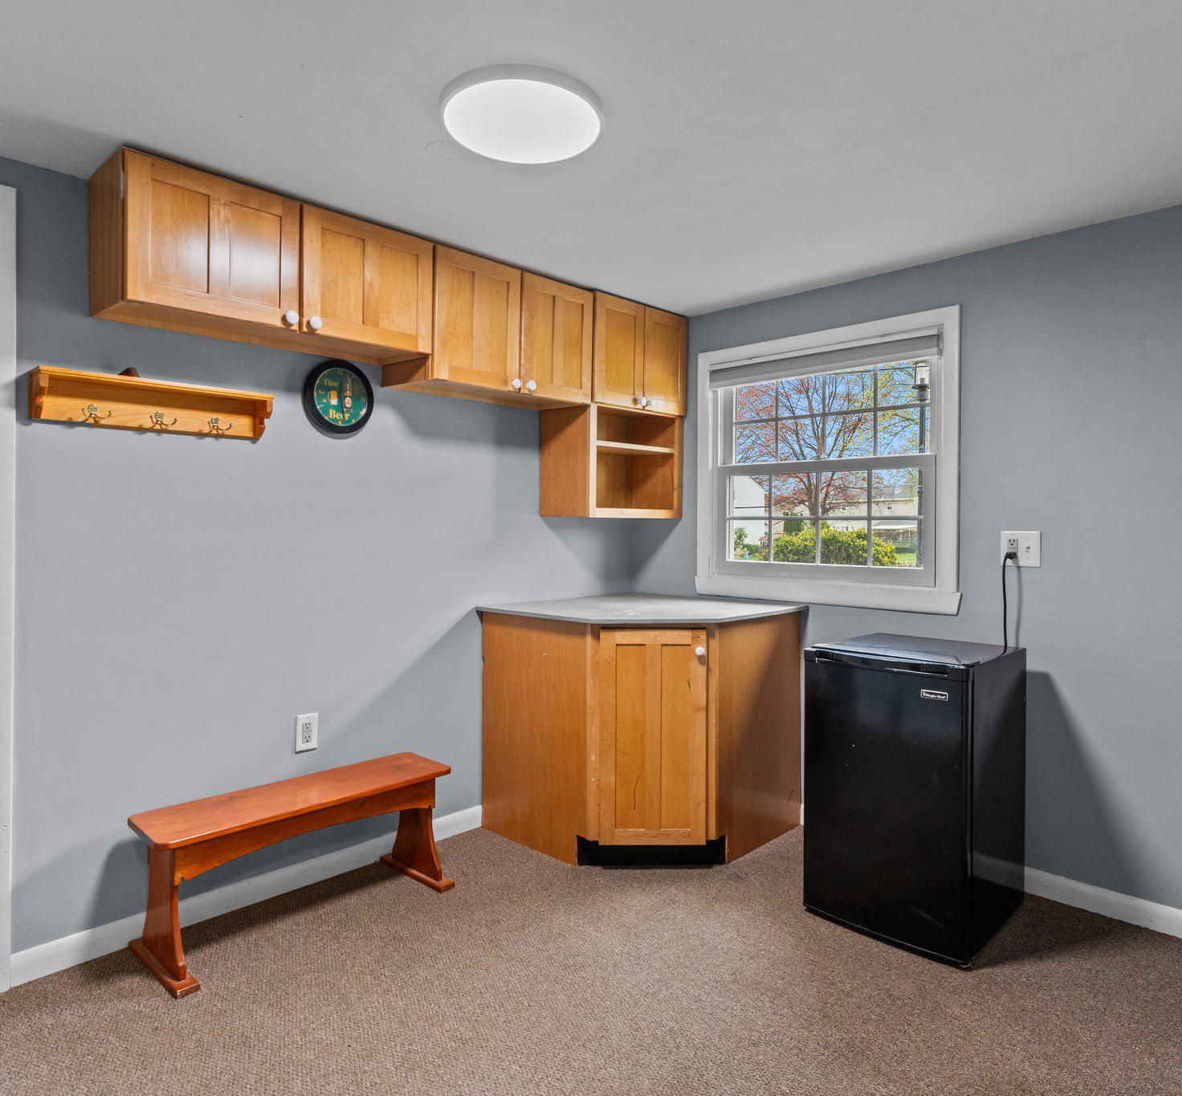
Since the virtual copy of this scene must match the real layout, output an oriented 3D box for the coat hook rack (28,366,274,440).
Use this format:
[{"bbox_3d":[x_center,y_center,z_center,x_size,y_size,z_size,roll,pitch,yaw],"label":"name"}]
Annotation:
[{"bbox_3d":[-1.234,-0.400,2.233,0.119,0.128,0.602,2,2,44],"label":"coat hook rack"}]

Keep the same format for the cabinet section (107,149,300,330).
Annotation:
[{"bbox_3d":[-1.127,-0.823,2.227,0.322,0.379,0.460,1,2,44],"label":"cabinet section"}]

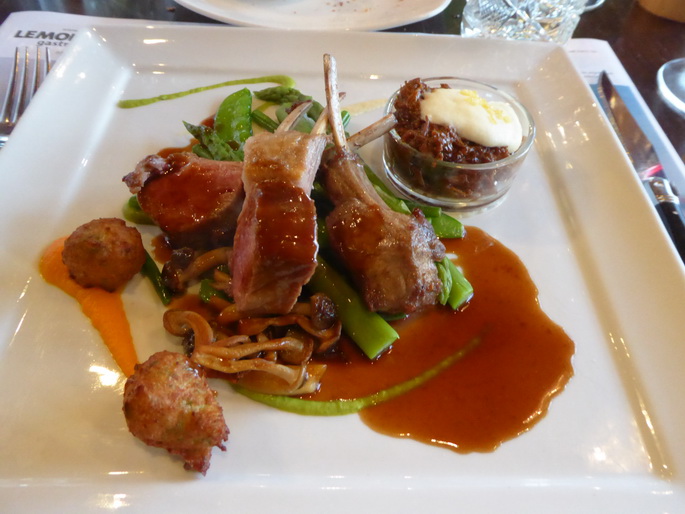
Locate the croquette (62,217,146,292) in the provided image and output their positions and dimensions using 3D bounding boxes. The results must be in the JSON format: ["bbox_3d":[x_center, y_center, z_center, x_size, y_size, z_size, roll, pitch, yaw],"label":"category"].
[{"bbox_3d":[-0.099,-0.001,0.214,0.035,0.033,0.035,3,53,0],"label":"croquette"}]

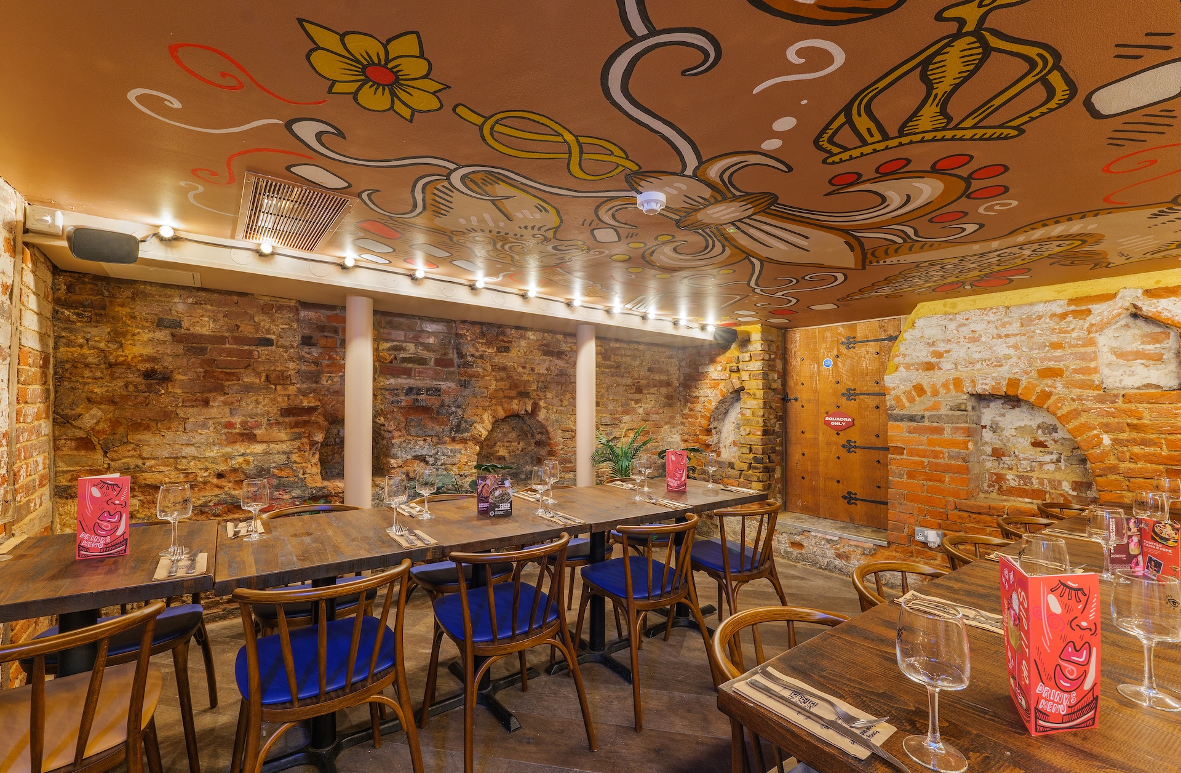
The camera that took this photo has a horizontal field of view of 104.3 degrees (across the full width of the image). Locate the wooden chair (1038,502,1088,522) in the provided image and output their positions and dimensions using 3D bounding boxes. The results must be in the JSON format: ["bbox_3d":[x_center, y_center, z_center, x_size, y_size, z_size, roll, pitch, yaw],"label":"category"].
[{"bbox_3d":[2.285,0.913,2.010,0.450,0.760,0.480,2,-2,-36],"label":"wooden chair"}]

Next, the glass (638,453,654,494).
[{"bbox_3d":[0.309,0.479,2.540,0.078,0.196,0.078,1,-3,0],"label":"glass"}]

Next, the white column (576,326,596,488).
[{"bbox_3d":[-0.036,0.456,3.439,0.138,1.820,0.138,0,-2,0],"label":"white column"}]

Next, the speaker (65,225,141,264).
[{"bbox_3d":[-2.034,-0.594,1.922,0.200,0.135,0.130,2,10,-43],"label":"speaker"}]

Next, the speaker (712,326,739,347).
[{"bbox_3d":[1.004,-0.376,3.400,0.195,0.135,0.140,0,-3,9],"label":"speaker"}]

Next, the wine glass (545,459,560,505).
[{"bbox_3d":[-0.185,0.462,2.220,0.078,0.196,0.078,1,-3,0],"label":"wine glass"}]

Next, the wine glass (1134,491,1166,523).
[{"bbox_3d":[1.927,0.461,1.580,0.078,0.196,0.078,1,-3,0],"label":"wine glass"}]

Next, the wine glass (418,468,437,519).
[{"bbox_3d":[-0.674,0.441,1.900,0.078,0.196,0.078,1,-3,0],"label":"wine glass"}]

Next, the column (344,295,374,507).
[{"bbox_3d":[-1.407,0.387,2.759,0.138,1.830,0.138,2,-2,-36],"label":"column"}]

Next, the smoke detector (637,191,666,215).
[{"bbox_3d":[0.210,-0.628,1.575,0.100,0.050,0.100,0,-2,0],"label":"smoke detector"}]

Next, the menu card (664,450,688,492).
[{"bbox_3d":[0.473,0.465,2.520,0.112,0.222,0.065,1,-3,0],"label":"menu card"}]

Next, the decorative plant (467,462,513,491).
[{"bbox_3d":[-0.593,0.552,2.720,0.270,0.240,0.250,1,-3,0],"label":"decorative plant"}]

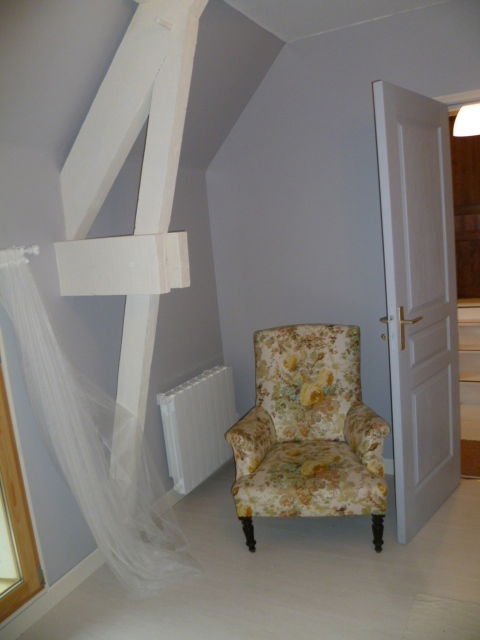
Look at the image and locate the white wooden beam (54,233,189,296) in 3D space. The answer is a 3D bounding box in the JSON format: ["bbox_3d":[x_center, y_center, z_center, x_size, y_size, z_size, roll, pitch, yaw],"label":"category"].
[{"bbox_3d":[-0.495,-0.226,2.185,0.515,0.228,0.220,-1,8,26],"label":"white wooden beam"}]

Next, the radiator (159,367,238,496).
[{"bbox_3d":[-0.219,0.636,3.098,0.110,0.572,0.660,-1,8,26],"label":"radiator"}]

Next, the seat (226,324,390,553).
[{"bbox_3d":[0.350,0.552,2.640,0.730,0.955,0.730,-4,7,8],"label":"seat"}]

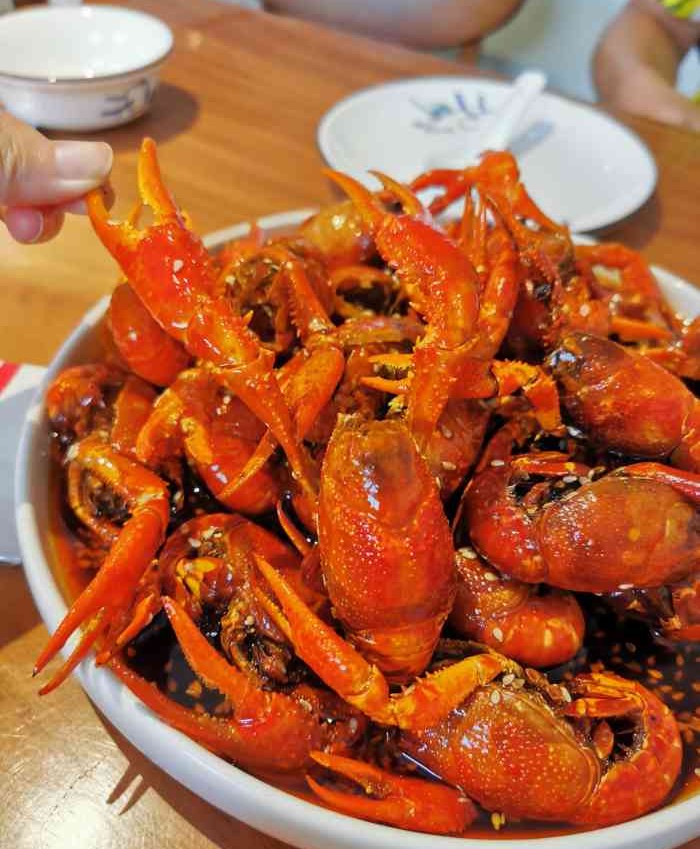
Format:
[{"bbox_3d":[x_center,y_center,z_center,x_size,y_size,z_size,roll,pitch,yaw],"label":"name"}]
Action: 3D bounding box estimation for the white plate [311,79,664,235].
[{"bbox_3d":[0.081,-0.160,0.445,0.202,0.023,0.202,2,47,-3],"label":"white plate"}]

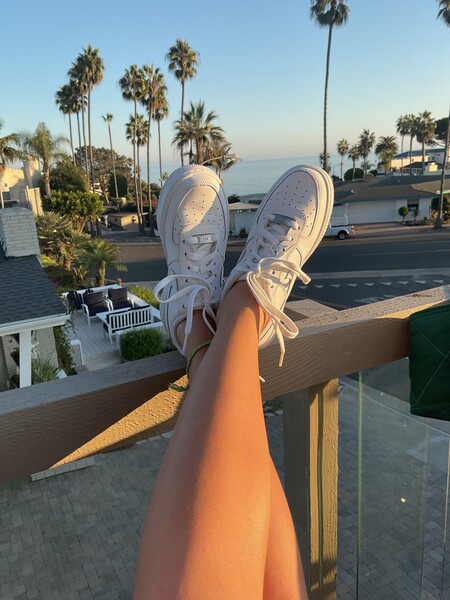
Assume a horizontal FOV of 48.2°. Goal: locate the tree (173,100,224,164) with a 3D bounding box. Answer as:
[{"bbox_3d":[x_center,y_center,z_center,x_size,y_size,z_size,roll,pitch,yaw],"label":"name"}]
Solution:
[{"bbox_3d":[-2.455,-14.103,53.776,5.172,13.529,5.172,-3,15,0],"label":"tree"}]

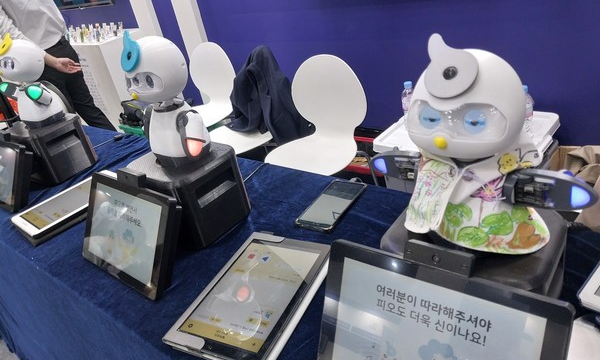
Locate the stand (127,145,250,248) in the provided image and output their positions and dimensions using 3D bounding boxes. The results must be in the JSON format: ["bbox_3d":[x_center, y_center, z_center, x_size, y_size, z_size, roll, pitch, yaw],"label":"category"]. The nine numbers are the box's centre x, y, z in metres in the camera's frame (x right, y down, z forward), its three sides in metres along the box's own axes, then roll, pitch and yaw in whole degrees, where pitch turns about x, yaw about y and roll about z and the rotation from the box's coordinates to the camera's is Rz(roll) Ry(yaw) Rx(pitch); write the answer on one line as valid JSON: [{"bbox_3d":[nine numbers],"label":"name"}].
[{"bbox_3d":[-0.227,0.024,0.897,0.188,0.150,0.150,12,37,36],"label":"stand"}]

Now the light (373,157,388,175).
[{"bbox_3d":[0.098,-0.017,0.556,0.022,0.027,0.014,12,37,36],"label":"light"}]

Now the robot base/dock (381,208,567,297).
[{"bbox_3d":[0.217,0.121,0.565,0.186,0.147,0.150,12,37,36],"label":"robot base/dock"}]

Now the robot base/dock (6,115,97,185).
[{"bbox_3d":[-0.725,-0.100,1.302,0.187,0.150,0.150,12,37,36],"label":"robot base/dock"}]

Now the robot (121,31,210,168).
[{"bbox_3d":[-0.248,-0.158,0.824,0.136,0.240,0.127,12,37,36],"label":"robot"}]

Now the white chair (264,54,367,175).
[{"bbox_3d":[0.053,-0.044,1.814,0.420,0.815,0.480,12,37,36],"label":"white chair"}]

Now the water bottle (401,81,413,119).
[{"bbox_3d":[0.453,-0.341,1.890,0.059,0.165,0.058,12,37,36],"label":"water bottle"}]

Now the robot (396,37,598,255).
[{"bbox_3d":[0.180,-0.048,0.475,0.235,0.235,0.130,12,37,36],"label":"robot"}]

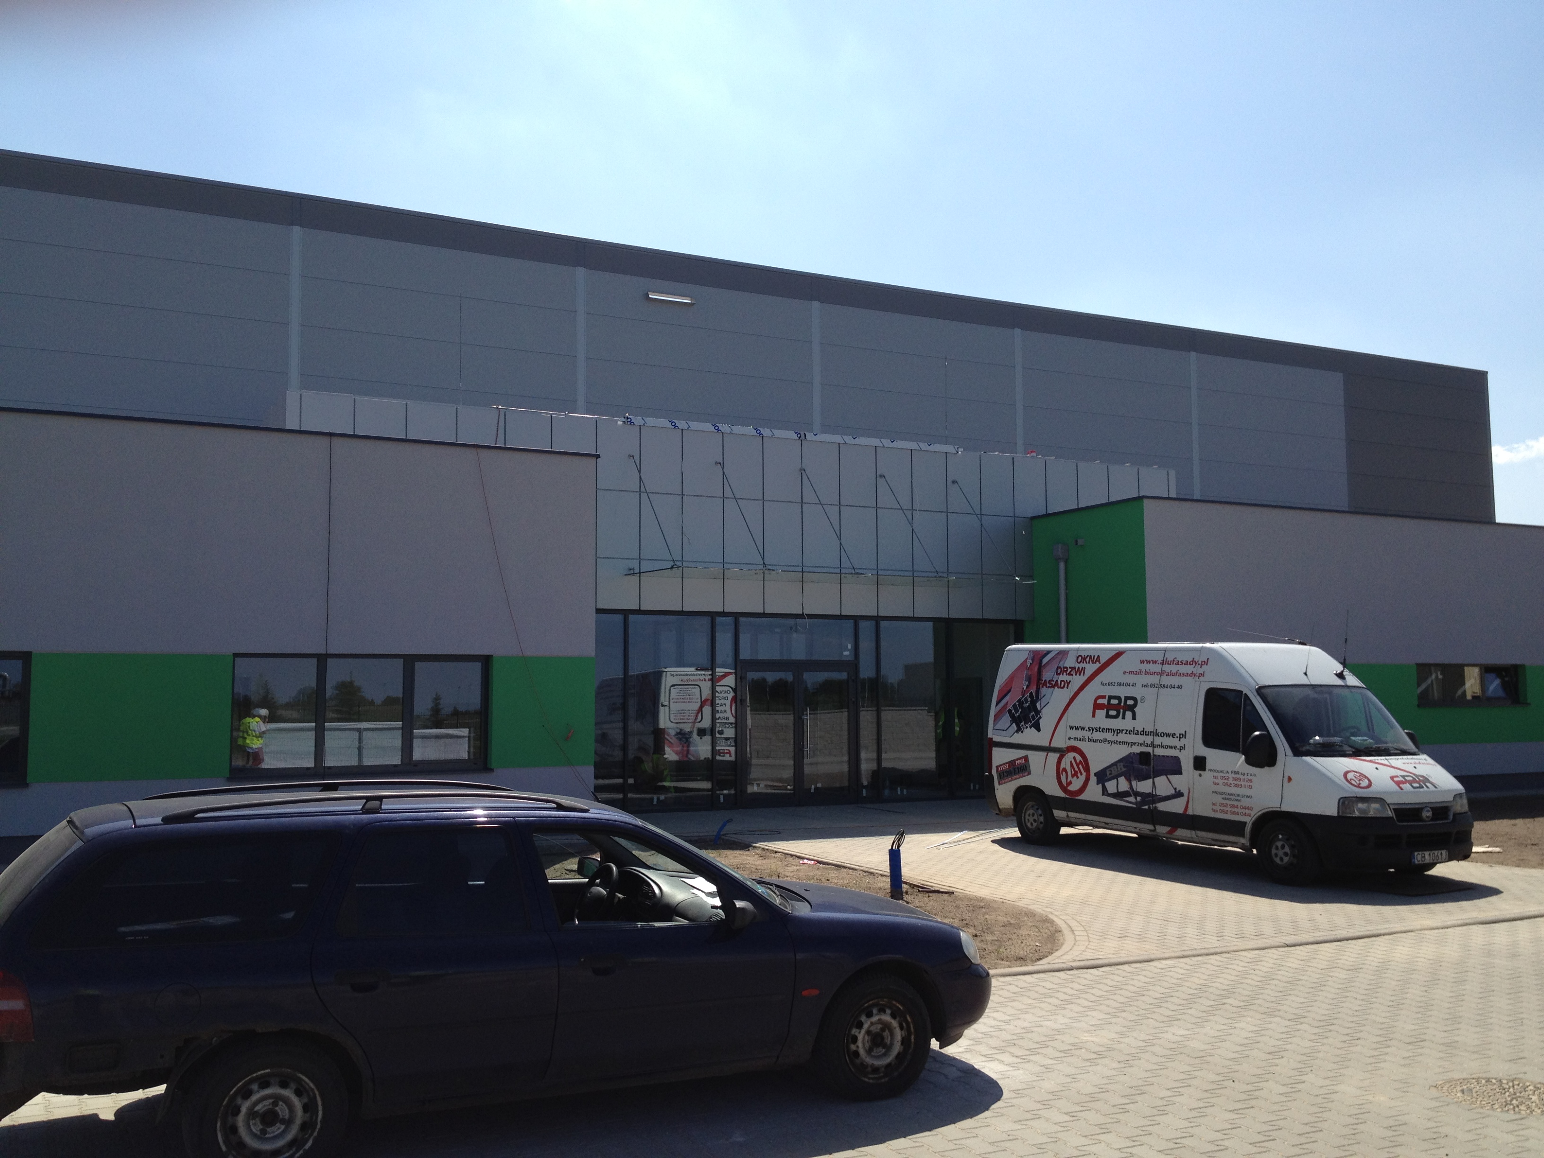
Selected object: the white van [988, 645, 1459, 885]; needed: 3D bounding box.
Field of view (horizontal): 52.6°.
[{"bbox_3d":[4.880,1.900,17.430,2.050,2.450,5.600,2,-3,-31],"label":"white van"}]

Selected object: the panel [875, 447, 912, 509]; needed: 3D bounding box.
[{"bbox_3d":[1.991,-1.635,25.352,0.687,1.002,0.050,2,-5,-30],"label":"panel"}]

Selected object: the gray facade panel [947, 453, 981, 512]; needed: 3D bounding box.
[{"bbox_3d":[3.097,-1.533,25.233,0.673,0.966,0.080,2,-5,-29],"label":"gray facade panel"}]

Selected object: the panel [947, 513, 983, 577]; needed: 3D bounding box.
[{"bbox_3d":[3.101,-0.573,25.161,0.673,0.959,0.080,2,-5,-29],"label":"panel"}]

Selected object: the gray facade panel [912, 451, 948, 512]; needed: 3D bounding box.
[{"bbox_3d":[2.509,-1.555,24.907,0.673,0.966,0.080,2,-5,-29],"label":"gray facade panel"}]

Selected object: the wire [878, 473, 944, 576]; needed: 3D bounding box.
[{"bbox_3d":[2.179,-0.858,24.508,0.030,2.309,0.030,2,-46,-30],"label":"wire"}]

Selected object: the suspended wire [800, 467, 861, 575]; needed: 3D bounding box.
[{"bbox_3d":[0.838,-0.872,23.171,0.025,2.200,0.025,2,-45,-30],"label":"suspended wire"}]

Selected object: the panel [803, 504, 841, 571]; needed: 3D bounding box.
[{"bbox_3d":[0.747,-0.660,23.857,0.673,0.959,0.080,2,-5,-29],"label":"panel"}]

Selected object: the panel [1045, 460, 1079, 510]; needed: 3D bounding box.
[{"bbox_3d":[5.024,-1.563,27.075,0.693,0.990,0.050,2,-5,-30],"label":"panel"}]

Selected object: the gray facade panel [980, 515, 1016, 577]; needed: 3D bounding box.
[{"bbox_3d":[3.804,-0.556,26.298,0.690,0.990,0.050,2,-5,-30],"label":"gray facade panel"}]

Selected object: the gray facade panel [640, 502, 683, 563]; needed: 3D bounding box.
[{"bbox_3d":[-1.608,-0.748,22.553,0.673,0.959,0.080,2,-5,-29],"label":"gray facade panel"}]

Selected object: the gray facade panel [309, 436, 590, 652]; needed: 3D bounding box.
[{"bbox_3d":[-3.566,-0.314,18.143,3.224,2.430,0.150,2,-5,-29],"label":"gray facade panel"}]

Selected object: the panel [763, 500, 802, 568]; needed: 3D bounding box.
[{"bbox_3d":[0.170,-0.695,24.237,0.688,0.993,0.050,2,-5,-30],"label":"panel"}]

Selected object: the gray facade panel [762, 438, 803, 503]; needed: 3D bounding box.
[{"bbox_3d":[0.158,-1.658,23.777,0.675,0.976,0.050,2,-5,-30],"label":"gray facade panel"}]

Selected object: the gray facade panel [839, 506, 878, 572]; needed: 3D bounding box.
[{"bbox_3d":[1.380,-0.649,24.923,0.690,0.992,0.050,2,-5,-30],"label":"gray facade panel"}]

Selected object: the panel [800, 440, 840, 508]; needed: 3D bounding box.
[{"bbox_3d":[0.753,-1.635,24.116,0.675,0.976,0.050,2,-5,-30],"label":"panel"}]

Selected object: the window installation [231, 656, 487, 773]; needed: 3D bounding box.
[{"bbox_3d":[-4.688,1.538,17.878,2.946,1.315,0.120,2,-5,-30],"label":"window installation"}]

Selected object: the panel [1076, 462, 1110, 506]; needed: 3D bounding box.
[{"bbox_3d":[5.452,-1.445,26.537,0.673,0.966,0.080,2,-5,-29],"label":"panel"}]

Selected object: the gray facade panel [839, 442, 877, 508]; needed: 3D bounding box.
[{"bbox_3d":[1.347,-1.613,24.456,0.675,0.976,0.050,2,-5,-30],"label":"gray facade panel"}]

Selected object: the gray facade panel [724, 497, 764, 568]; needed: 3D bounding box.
[{"bbox_3d":[-0.429,-0.705,23.360,0.675,0.960,0.050,2,-5,-30],"label":"gray facade panel"}]

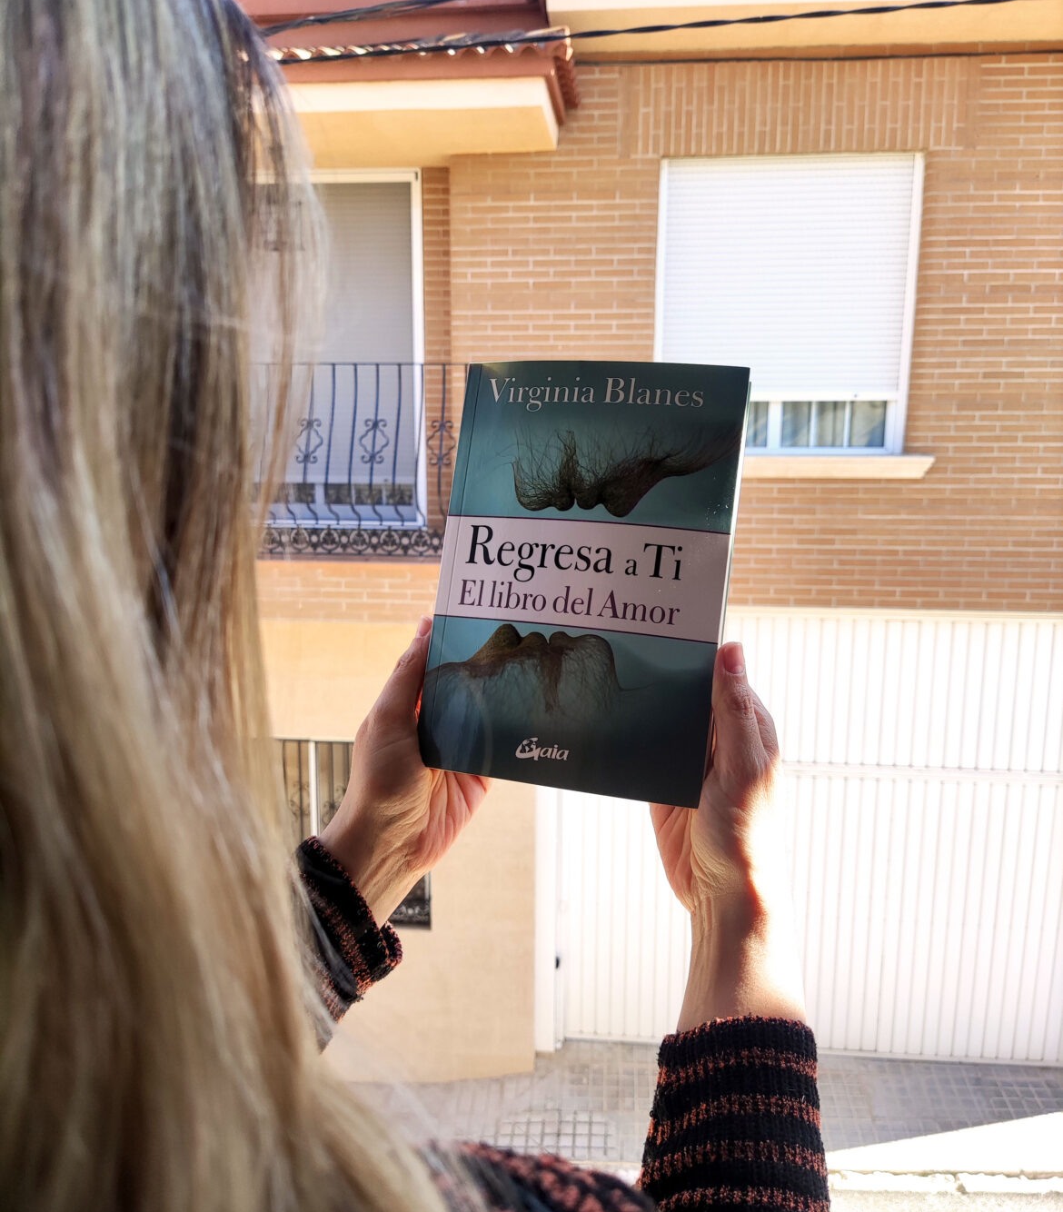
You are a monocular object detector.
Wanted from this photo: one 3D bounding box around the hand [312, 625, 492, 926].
[{"bbox_3d":[-0.055,0.079,0.538,0.082,0.155,0.075,29,-15,-10],"label":"hand"}]

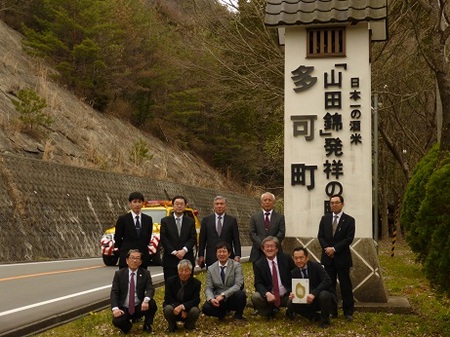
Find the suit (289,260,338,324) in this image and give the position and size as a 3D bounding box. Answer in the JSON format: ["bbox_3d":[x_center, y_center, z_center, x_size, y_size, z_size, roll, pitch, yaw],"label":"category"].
[{"bbox_3d":[1.089,1.518,9.700,0.560,0.800,0.700,-1,-3,17],"label":"suit"}]

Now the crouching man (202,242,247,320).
[{"bbox_3d":[-0.006,1.384,9.700,0.530,0.940,0.720,0,-3,7],"label":"crouching man"}]

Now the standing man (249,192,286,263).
[{"bbox_3d":[0.591,1.183,10.850,0.510,1.700,0.310,0,-3,4],"label":"standing man"}]

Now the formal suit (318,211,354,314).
[{"bbox_3d":[1.495,1.287,10.450,0.490,1.390,0.310,0,-3,10],"label":"formal suit"}]

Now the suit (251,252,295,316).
[{"bbox_3d":[0.615,1.480,10.100,0.550,0.790,0.660,0,-3,-3],"label":"suit"}]

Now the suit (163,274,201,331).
[{"bbox_3d":[-0.541,1.645,9.700,0.490,0.680,0.640,0,-3,-6],"label":"suit"}]

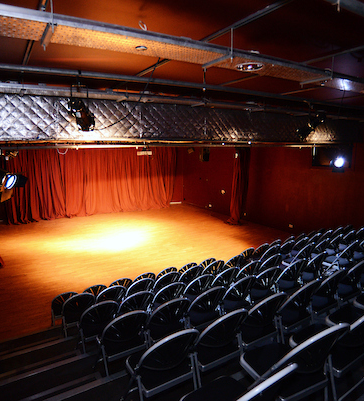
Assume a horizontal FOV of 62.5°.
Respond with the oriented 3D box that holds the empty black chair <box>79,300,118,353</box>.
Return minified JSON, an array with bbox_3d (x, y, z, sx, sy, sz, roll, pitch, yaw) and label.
[{"bbox_3d":[-1.006,1.472,3.589,0.460,0.815,0.510,-6,12,-31],"label":"empty black chair"}]

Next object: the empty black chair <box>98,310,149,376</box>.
[{"bbox_3d":[-0.604,1.389,2.995,0.470,0.800,0.500,-6,11,-32],"label":"empty black chair"}]

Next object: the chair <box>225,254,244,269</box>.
[{"bbox_3d":[0.979,1.429,6.080,0.470,0.800,0.500,-6,11,-32],"label":"chair"}]

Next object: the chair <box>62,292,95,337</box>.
[{"bbox_3d":[-1.560,1.698,4.519,0.470,0.800,0.500,-6,11,-32],"label":"chair"}]

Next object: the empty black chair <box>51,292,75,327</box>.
[{"bbox_3d":[-2.032,1.905,5.147,0.480,0.800,0.470,-7,11,-32],"label":"empty black chair"}]

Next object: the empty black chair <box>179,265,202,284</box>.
[{"bbox_3d":[0.104,1.526,5.560,0.470,0.800,0.500,-6,11,-32],"label":"empty black chair"}]

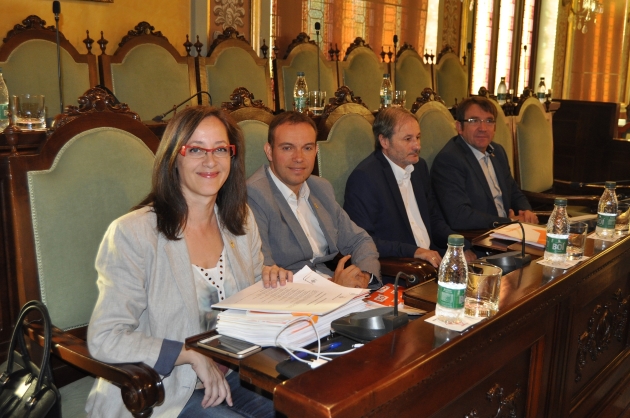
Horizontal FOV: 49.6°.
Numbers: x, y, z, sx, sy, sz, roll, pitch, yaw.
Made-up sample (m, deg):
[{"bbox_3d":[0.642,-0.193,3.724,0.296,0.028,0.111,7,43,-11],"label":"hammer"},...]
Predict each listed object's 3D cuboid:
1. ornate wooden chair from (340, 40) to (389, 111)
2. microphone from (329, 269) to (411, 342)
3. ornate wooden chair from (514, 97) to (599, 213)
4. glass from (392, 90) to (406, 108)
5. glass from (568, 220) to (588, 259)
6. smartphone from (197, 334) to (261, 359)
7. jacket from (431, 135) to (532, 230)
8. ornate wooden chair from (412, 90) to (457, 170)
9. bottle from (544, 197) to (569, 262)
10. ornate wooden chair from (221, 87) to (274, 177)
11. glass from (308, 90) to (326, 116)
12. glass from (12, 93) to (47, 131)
[{"bbox_3d":[0.540,-0.581,4.775,0.620,1.220,0.620,10,15,40],"label":"ornate wooden chair"},{"bbox_3d":[0.114,0.185,1.345,0.135,0.130,0.130,10,15,40],"label":"microphone"},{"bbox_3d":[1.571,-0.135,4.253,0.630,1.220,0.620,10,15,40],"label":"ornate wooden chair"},{"bbox_3d":[0.420,-0.544,3.386,0.073,0.092,0.073,0,11,0],"label":"glass"},{"bbox_3d":[0.708,0.091,1.879,0.087,0.091,0.087,10,14,42],"label":"glass"},{"bbox_3d":[-0.175,0.281,1.398,0.131,0.008,0.066,8,13,37],"label":"smartphone"},{"bbox_3d":[0.816,-0.091,3.279,0.550,0.550,0.450,-8,14,-36],"label":"jacket"},{"bbox_3d":[0.745,0.082,3.112,0.640,1.230,0.560,10,14,42],"label":"ornate wooden chair"},{"bbox_3d":[0.651,0.056,1.828,0.060,0.175,0.060,10,14,42],"label":"bottle"},{"bbox_3d":[-0.034,0.219,2.313,0.640,1.230,0.560,10,14,42],"label":"ornate wooden chair"},{"bbox_3d":[0.010,-0.436,2.815,0.073,0.094,0.073,0,11,0],"label":"glass"},{"bbox_3d":[-0.804,-0.270,1.920,0.087,0.091,0.087,10,14,42],"label":"glass"}]

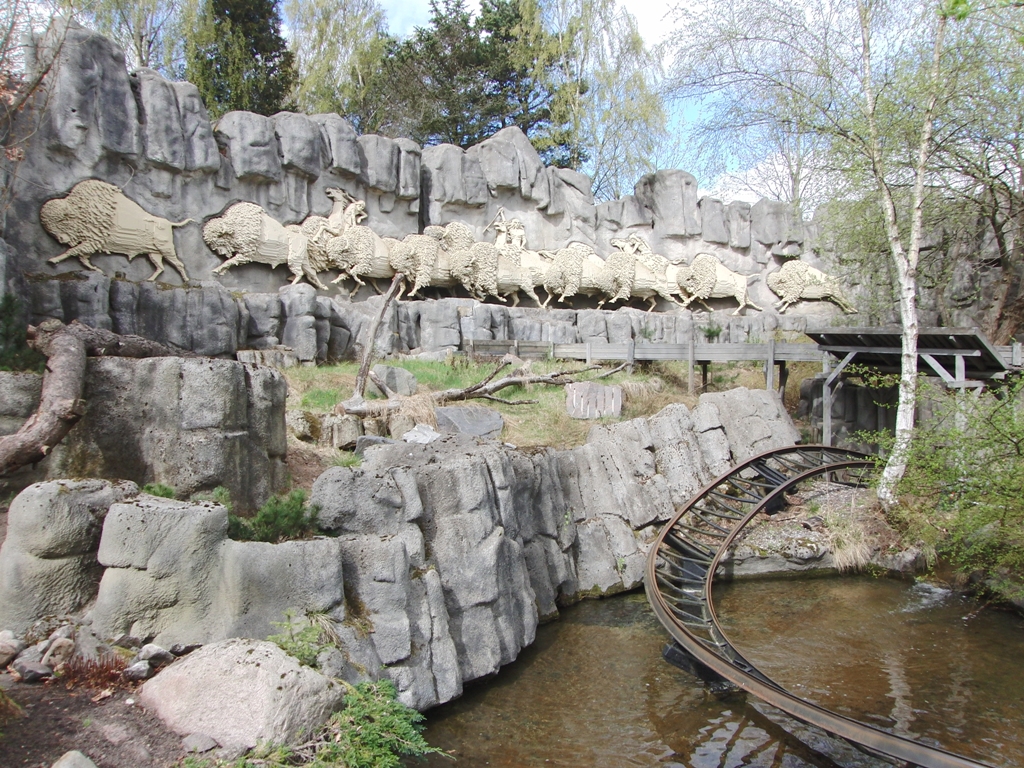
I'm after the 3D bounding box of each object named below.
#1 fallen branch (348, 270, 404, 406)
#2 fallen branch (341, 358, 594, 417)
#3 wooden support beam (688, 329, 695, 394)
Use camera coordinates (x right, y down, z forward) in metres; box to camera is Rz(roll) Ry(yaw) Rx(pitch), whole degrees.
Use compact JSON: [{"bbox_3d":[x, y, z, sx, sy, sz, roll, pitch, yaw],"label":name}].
[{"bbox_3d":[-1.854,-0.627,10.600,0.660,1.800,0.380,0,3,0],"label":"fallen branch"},{"bbox_3d":[-0.604,0.051,11.200,3.950,0.780,0.950,-1,3,-25],"label":"fallen branch"},{"bbox_3d":[3.571,-0.448,15.300,0.110,1.350,0.110,2,3,27],"label":"wooden support beam"}]

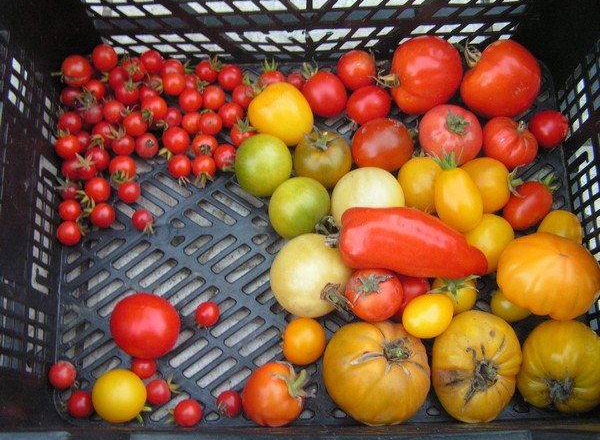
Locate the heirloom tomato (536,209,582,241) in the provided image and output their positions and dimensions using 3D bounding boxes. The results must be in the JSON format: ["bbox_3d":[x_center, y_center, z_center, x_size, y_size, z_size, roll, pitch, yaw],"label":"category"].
[{"bbox_3d":[0.249,0.014,0.640,0.042,0.042,0.052,37,83,6],"label":"heirloom tomato"}]

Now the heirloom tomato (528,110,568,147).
[{"bbox_3d":[0.243,-0.089,0.642,0.039,0.037,0.038,0,76,0],"label":"heirloom tomato"}]

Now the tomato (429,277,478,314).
[{"bbox_3d":[0.142,0.068,0.604,0.042,0.036,0.038,0,76,0],"label":"tomato"}]

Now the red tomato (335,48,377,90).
[{"bbox_3d":[0.056,-0.148,0.652,0.040,0.038,0.040,0,76,0],"label":"red tomato"}]

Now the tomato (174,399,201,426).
[{"bbox_3d":[-0.100,0.171,0.584,0.026,0.025,0.025,0,76,0],"label":"tomato"}]

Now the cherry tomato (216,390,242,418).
[{"bbox_3d":[-0.064,0.169,0.606,0.024,0.024,0.024,0,75,-1],"label":"cherry tomato"}]

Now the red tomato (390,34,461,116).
[{"bbox_3d":[0.129,-0.147,0.666,0.073,0.071,0.080,1,75,-18],"label":"red tomato"}]

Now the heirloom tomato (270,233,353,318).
[{"bbox_3d":[0.011,0.051,0.610,0.073,0.075,0.075,42,120,40],"label":"heirloom tomato"}]

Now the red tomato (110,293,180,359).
[{"bbox_3d":[-0.142,0.098,0.604,0.063,0.057,0.063,0,75,-1],"label":"red tomato"}]

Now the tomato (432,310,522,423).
[{"bbox_3d":[0.159,0.132,0.589,0.079,0.070,0.099,7,88,14],"label":"tomato"}]

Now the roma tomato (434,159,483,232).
[{"bbox_3d":[0.148,-0.019,0.615,0.043,0.043,0.062,-15,86,-1],"label":"roma tomato"}]

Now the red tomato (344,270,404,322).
[{"bbox_3d":[0.070,0.071,0.621,0.055,0.046,0.049,-2,69,5],"label":"red tomato"}]

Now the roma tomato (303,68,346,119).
[{"bbox_3d":[0.026,-0.128,0.674,0.045,0.045,0.048,-24,92,1],"label":"roma tomato"}]

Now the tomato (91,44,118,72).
[{"bbox_3d":[-0.199,-0.166,0.673,0.027,0.027,0.027,-1,75,-1],"label":"tomato"}]

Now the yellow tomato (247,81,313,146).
[{"bbox_3d":[-0.020,-0.107,0.661,0.064,0.057,0.063,-1,75,-1],"label":"yellow tomato"}]

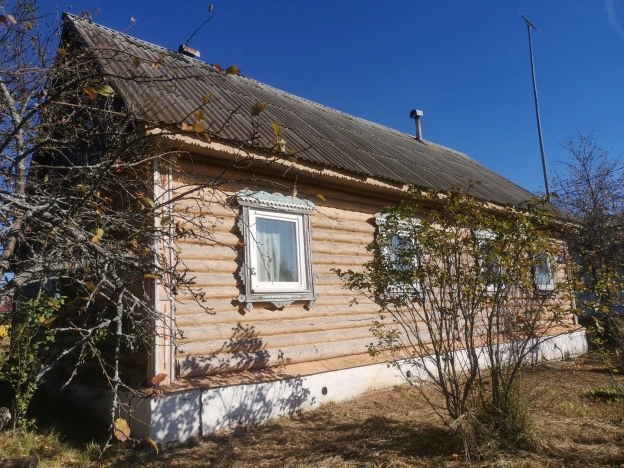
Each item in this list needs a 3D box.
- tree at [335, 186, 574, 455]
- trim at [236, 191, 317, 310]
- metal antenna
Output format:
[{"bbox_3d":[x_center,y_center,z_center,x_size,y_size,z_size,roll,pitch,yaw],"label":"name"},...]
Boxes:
[{"bbox_3d":[1.619,0.898,5.295,2.450,2.550,2.150,-6,-11,16],"label":"tree"},{"bbox_3d":[-0.498,0.255,7.143,1.500,1.750,0.140,6,-14,-40],"label":"trim"},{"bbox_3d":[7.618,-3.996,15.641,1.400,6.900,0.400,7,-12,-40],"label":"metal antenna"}]

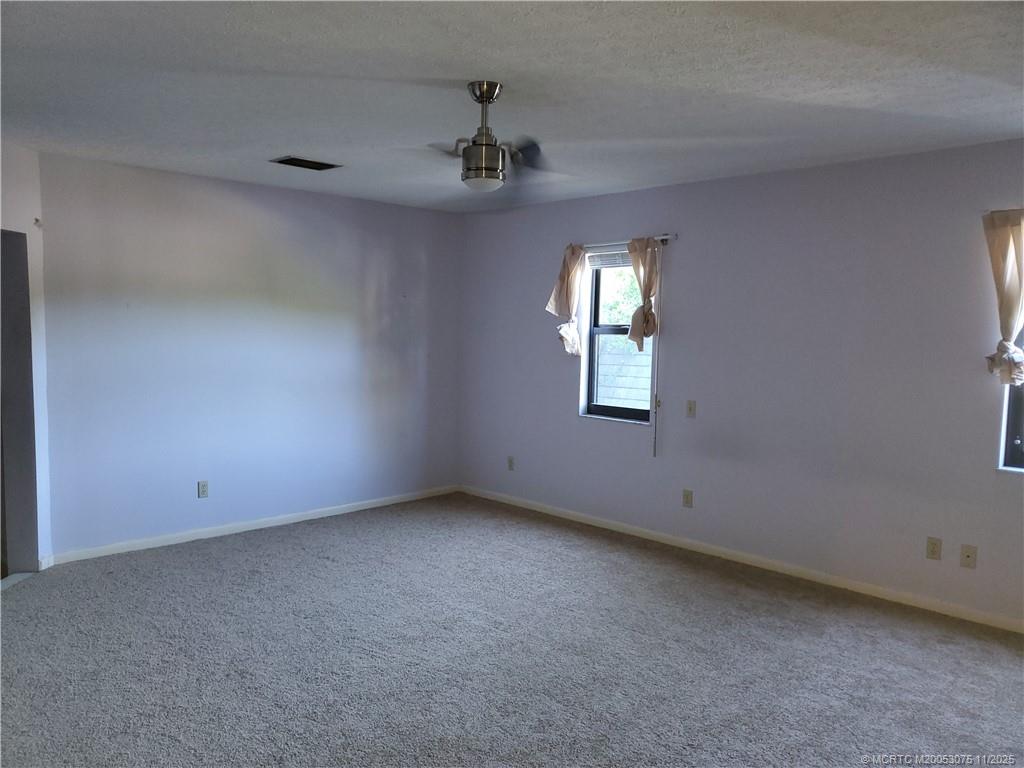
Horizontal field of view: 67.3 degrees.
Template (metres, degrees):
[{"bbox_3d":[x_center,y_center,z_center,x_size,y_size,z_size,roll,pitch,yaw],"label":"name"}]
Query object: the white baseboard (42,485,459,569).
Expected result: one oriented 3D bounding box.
[{"bbox_3d":[-1.608,0.992,5.744,3.200,0.075,0.016,-3,6,-45],"label":"white baseboard"}]

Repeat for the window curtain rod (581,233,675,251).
[{"bbox_3d":[0.758,-1.010,5.435,0.080,0.050,0.960,-3,6,-45],"label":"window curtain rod"}]

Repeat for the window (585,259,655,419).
[{"bbox_3d":[0.803,-0.337,5.608,0.100,1.190,0.635,-3,6,-45],"label":"window"}]

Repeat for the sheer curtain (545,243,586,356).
[{"bbox_3d":[0.405,-0.638,5.807,0.110,0.850,0.330,-3,6,-45],"label":"sheer curtain"}]

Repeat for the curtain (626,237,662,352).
[{"bbox_3d":[0.906,-0.615,5.302,0.100,0.770,0.250,-3,6,-45],"label":"curtain"}]

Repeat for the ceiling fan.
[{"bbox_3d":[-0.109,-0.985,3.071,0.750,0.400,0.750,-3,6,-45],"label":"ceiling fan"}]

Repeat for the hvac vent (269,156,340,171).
[{"bbox_3d":[-1.231,-1.316,4.626,0.375,0.020,0.220,-3,6,-45],"label":"hvac vent"}]

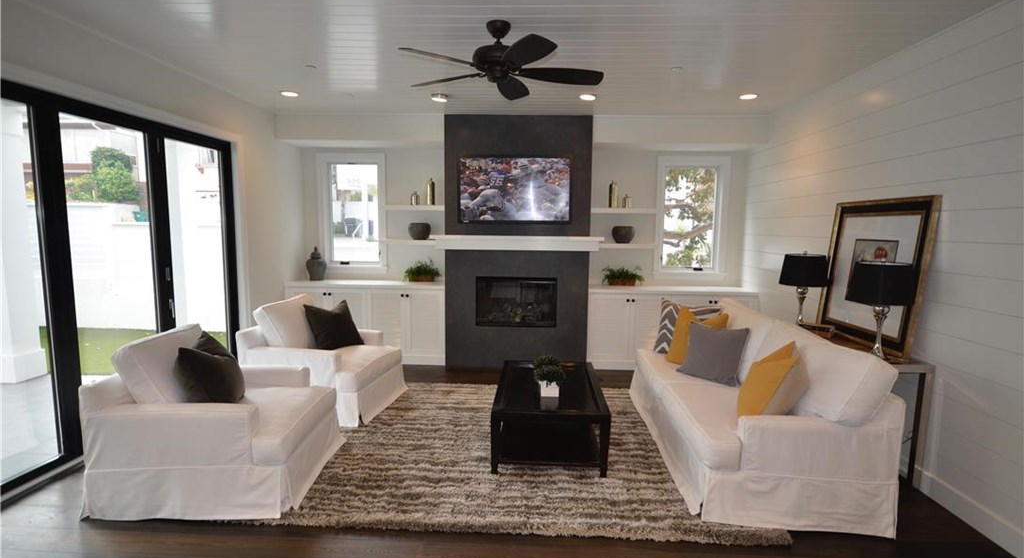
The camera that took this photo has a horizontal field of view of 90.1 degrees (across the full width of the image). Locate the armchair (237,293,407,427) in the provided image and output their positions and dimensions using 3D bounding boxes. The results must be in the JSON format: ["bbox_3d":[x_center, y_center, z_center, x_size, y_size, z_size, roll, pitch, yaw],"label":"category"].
[{"bbox_3d":[-1.578,0.625,4.443,1.043,0.916,0.964,2,6,9],"label":"armchair"}]

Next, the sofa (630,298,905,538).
[{"bbox_3d":[1.564,0.737,3.684,1.011,0.932,2.165,1,6,2],"label":"sofa"}]

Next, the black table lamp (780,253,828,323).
[{"bbox_3d":[2.355,0.088,4.148,0.359,0.622,0.359,1,6,2],"label":"black table lamp"}]

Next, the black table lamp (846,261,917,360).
[{"bbox_3d":[2.228,0.189,3.101,0.356,0.624,0.356,1,6,2],"label":"black table lamp"}]

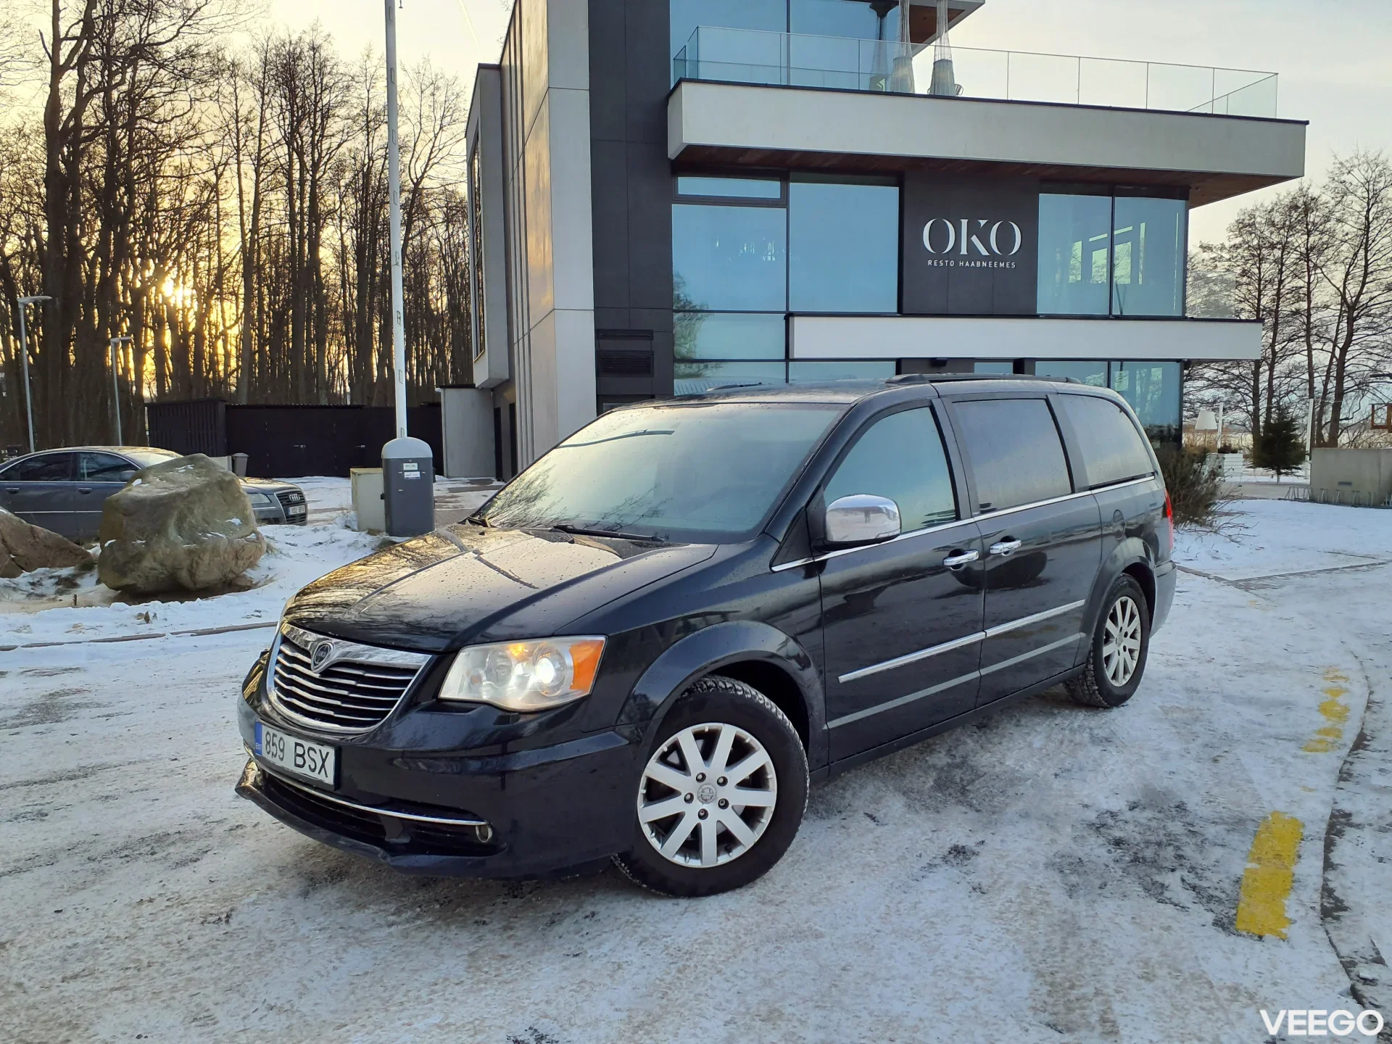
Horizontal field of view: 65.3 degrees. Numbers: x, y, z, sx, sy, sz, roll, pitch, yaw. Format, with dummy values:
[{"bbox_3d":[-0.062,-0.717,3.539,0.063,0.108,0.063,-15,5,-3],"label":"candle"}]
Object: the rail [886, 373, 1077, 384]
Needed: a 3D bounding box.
[{"bbox_3d":[1.467,-0.682,5.281,0.065,0.068,1.910,4,7,44],"label":"rail"}]

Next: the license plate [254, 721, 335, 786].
[{"bbox_3d":[-1.237,0.706,3.338,0.520,0.115,0.015,1,1,44],"label":"license plate"}]

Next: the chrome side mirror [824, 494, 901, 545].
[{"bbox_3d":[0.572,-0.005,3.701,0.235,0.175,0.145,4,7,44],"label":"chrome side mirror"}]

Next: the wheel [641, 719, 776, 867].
[{"bbox_3d":[0.017,0.850,3.472,0.465,0.465,0.180,-3,6,-18],"label":"wheel"}]

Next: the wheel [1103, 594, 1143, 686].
[{"bbox_3d":[2.138,0.613,5.638,0.180,0.465,0.465,4,7,44],"label":"wheel"}]

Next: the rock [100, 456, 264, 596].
[{"bbox_3d":[-4.643,0.020,9.800,1.500,1.270,1.300,-3,6,-25],"label":"rock"}]

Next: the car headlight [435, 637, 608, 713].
[{"bbox_3d":[-0.484,0.424,3.039,0.400,0.200,0.320,4,7,44],"label":"car headlight"}]

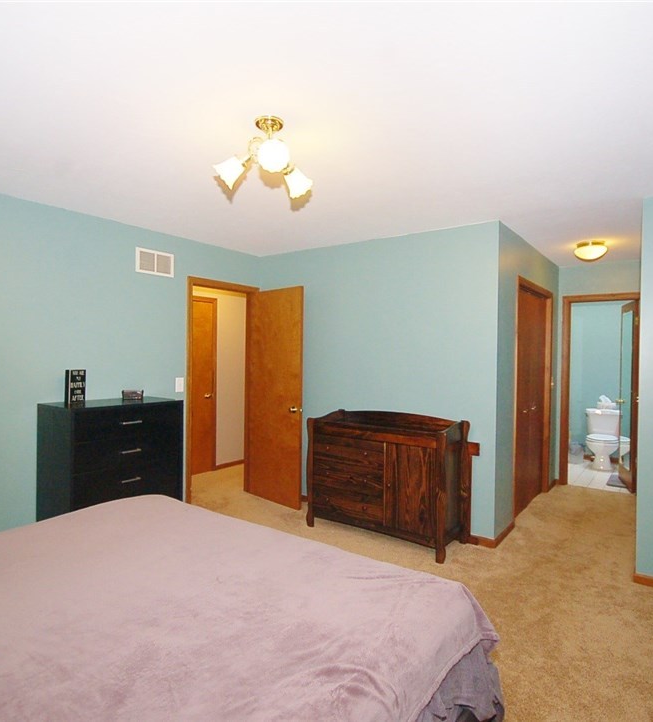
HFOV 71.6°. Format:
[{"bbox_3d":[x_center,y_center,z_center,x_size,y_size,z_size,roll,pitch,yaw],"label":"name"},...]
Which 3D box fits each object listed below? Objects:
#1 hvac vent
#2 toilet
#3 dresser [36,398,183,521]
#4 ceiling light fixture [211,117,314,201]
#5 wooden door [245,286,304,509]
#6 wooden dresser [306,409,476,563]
[{"bbox_3d":[-1.432,-0.820,3.798,0.018,0.200,0.352,1,1,38],"label":"hvac vent"},{"bbox_3d":[3.638,1.028,5.960,0.420,0.735,0.690,1,1,38],"label":"toilet"},{"bbox_3d":[-1.543,0.832,3.299,0.470,1.061,0.830,1,1,38],"label":"dresser"},{"bbox_3d":[-0.283,-0.888,1.980,0.450,0.295,0.420,1,1,-6],"label":"ceiling light fixture"},{"bbox_3d":[-0.494,0.331,4.386,0.760,2.030,0.042,1,1,42],"label":"wooden door"},{"bbox_3d":[0.465,0.913,3.618,1.190,0.940,0.480,1,1,34],"label":"wooden dresser"}]

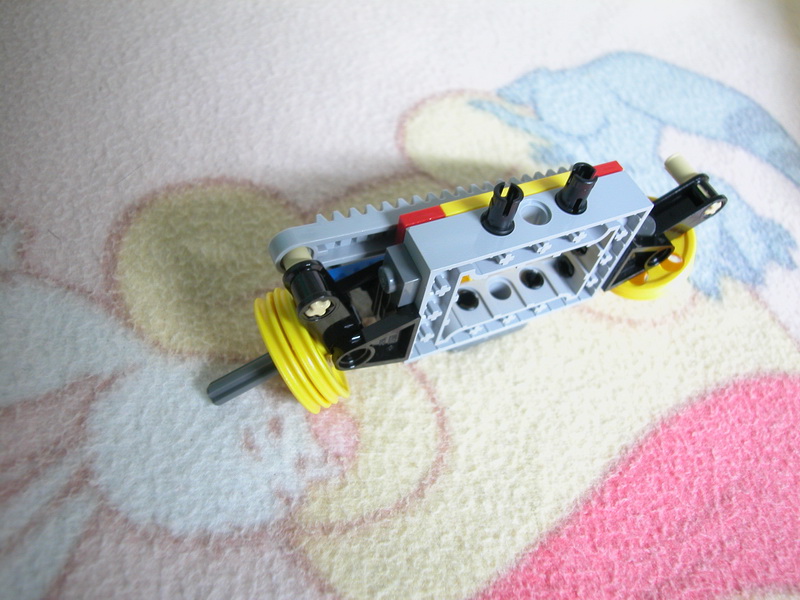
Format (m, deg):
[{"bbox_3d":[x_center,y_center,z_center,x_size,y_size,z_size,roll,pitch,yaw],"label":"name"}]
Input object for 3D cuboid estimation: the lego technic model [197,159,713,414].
[{"bbox_3d":[0.017,-0.007,0.131,0.117,0.047,0.026,-17,60,-19],"label":"lego technic model"}]

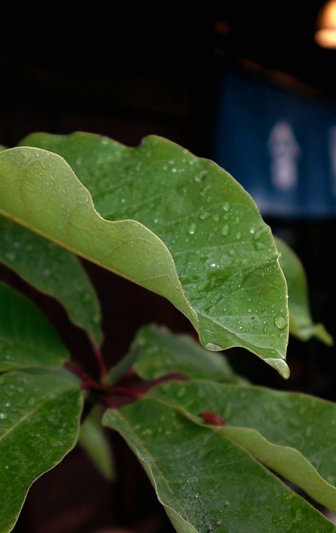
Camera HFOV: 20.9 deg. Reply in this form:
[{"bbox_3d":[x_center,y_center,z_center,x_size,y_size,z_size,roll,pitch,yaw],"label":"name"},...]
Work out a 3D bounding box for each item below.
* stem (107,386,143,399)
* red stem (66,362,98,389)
[{"bbox_3d":[-0.028,0.082,0.593,0.025,0.005,0.005,8,0,26],"label":"stem"},{"bbox_3d":[-0.056,0.072,0.598,0.025,0.005,0.005,37,0,-12],"label":"red stem"}]

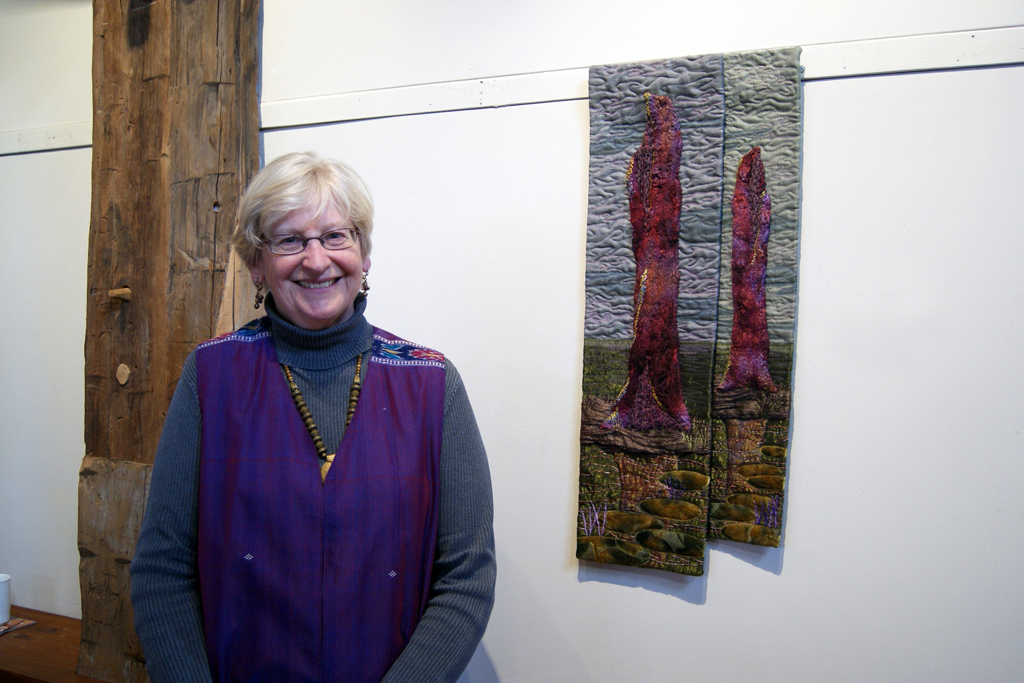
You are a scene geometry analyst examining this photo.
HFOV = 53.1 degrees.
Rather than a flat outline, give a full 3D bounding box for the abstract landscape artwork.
[{"bbox_3d":[0.261,-0.040,1.540,0.324,0.769,0.035,2,0,28],"label":"abstract landscape artwork"}]

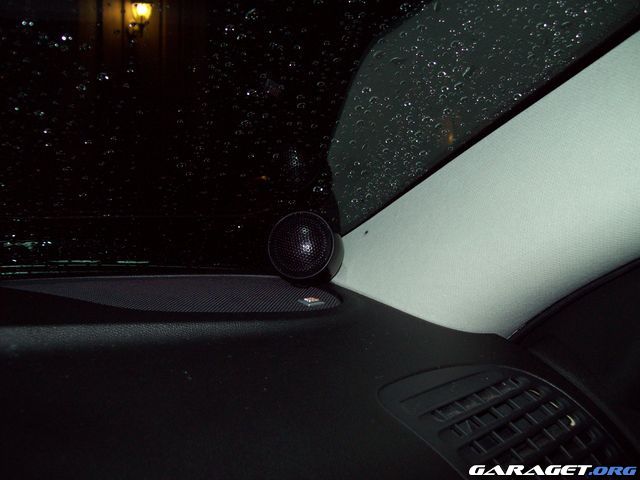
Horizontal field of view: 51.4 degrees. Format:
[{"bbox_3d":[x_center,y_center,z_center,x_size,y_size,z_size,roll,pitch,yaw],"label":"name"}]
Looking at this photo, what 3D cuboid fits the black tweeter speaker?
[{"bbox_3d":[-0.011,0.007,0.531,0.054,0.054,0.036,2,-11,13],"label":"black tweeter speaker"}]

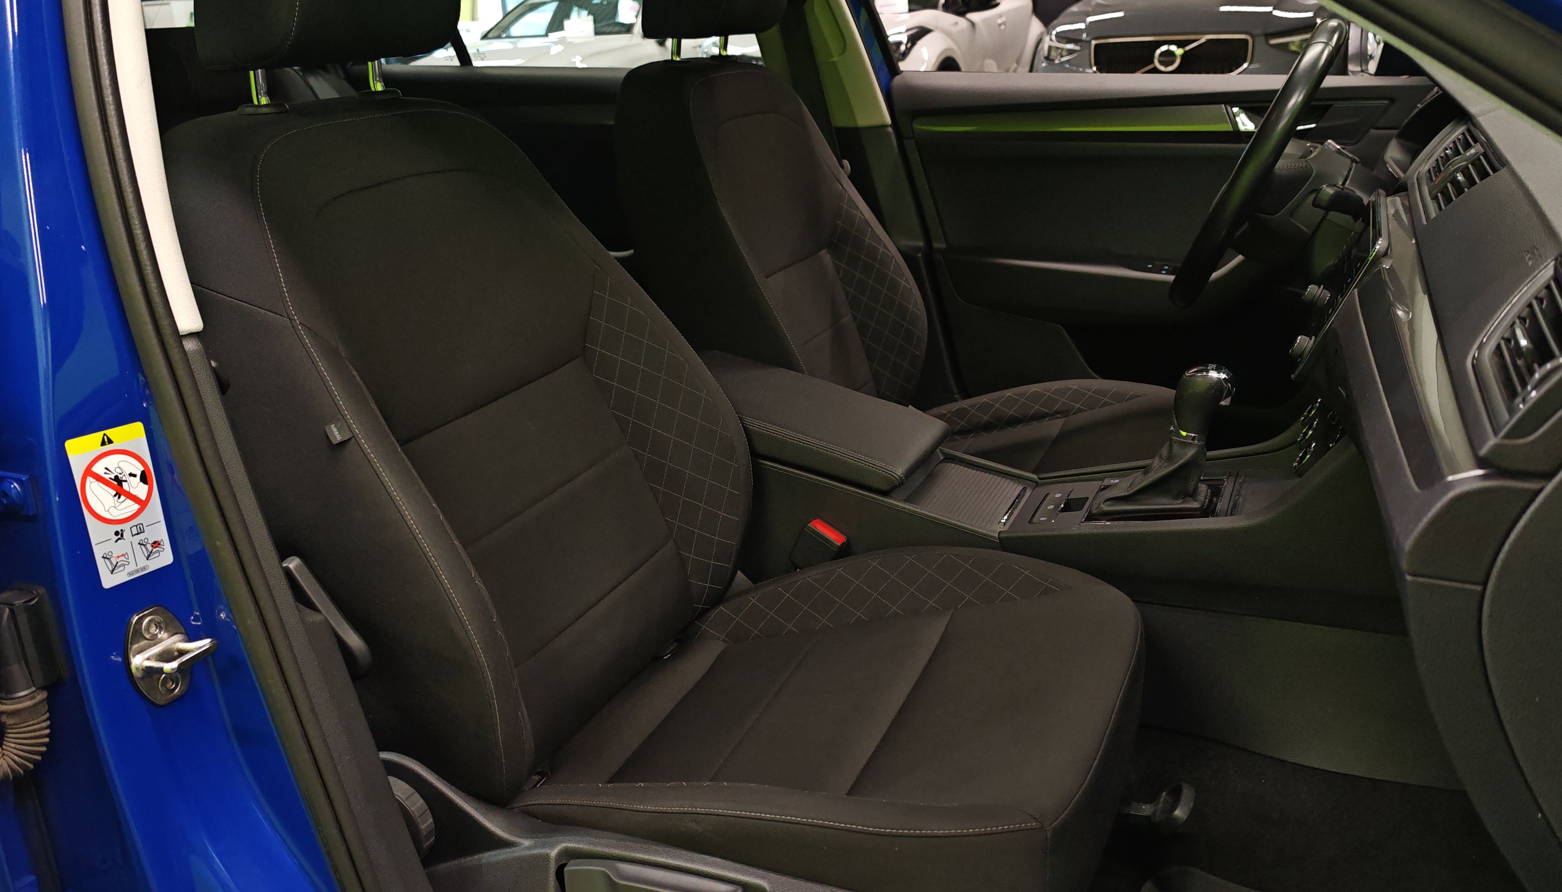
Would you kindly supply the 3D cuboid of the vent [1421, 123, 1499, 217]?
[{"bbox_3d":[0.620,-0.258,1.120,0.028,0.062,0.240,46,31,4],"label":"vent"}]

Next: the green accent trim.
[{"bbox_3d":[0.452,-0.518,1.934,0.510,0.040,0.022,7,22,24],"label":"green accent trim"}]

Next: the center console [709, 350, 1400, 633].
[{"bbox_3d":[0.216,0.010,1.417,0.890,0.270,0.230,7,22,24],"label":"center console"}]

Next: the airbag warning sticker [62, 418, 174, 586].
[{"bbox_3d":[-0.461,0.041,0.850,0.003,0.106,0.053,4,18,32],"label":"airbag warning sticker"}]

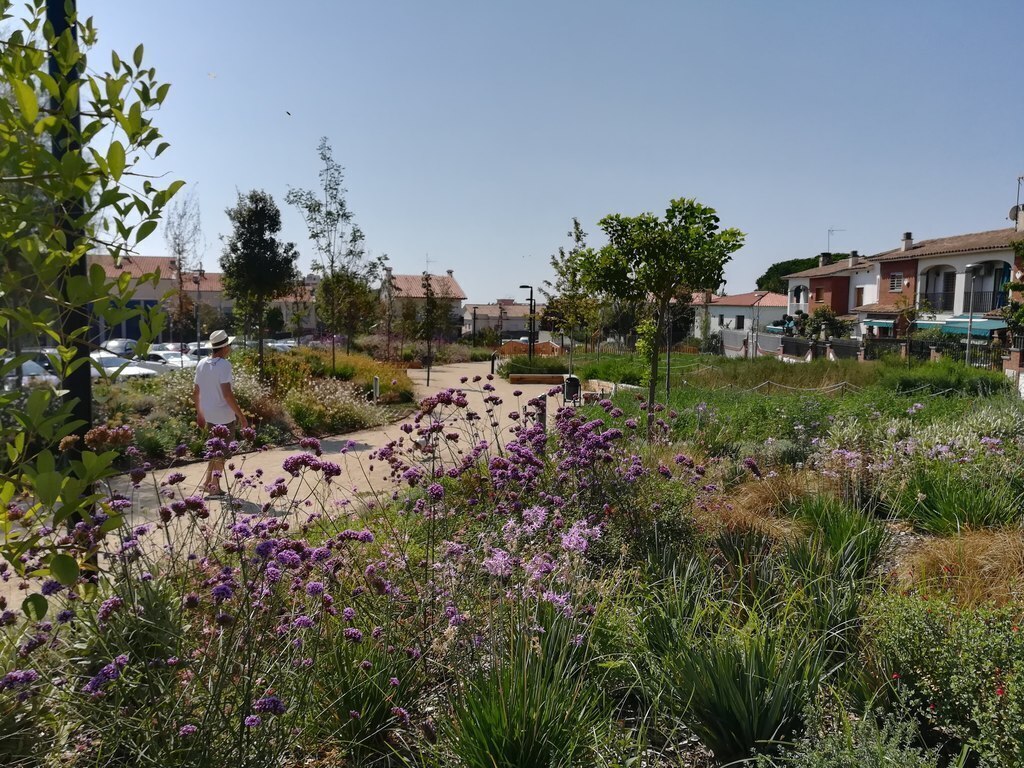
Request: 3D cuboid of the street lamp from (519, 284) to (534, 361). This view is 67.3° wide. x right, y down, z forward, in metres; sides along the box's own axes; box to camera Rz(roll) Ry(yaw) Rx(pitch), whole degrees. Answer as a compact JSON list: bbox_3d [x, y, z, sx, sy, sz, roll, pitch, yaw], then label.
[{"bbox_3d":[0.675,-2.572,35.798,0.650,4.087,0.250,1,6,0],"label":"street lamp"}]

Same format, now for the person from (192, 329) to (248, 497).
[{"bbox_3d":[-3.123,0.303,8.213,0.560,1.767,0.500,3,6,19],"label":"person"}]

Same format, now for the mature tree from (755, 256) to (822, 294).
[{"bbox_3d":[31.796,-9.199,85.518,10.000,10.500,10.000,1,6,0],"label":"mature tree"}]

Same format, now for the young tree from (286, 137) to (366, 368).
[{"bbox_3d":[-5.078,-3.345,21.167,2.200,6.752,2.100,1,6,0],"label":"young tree"}]

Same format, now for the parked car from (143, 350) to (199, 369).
[{"bbox_3d":[-16.621,-0.842,37.000,4.200,1.450,1.800,4,7,30],"label":"parked car"}]

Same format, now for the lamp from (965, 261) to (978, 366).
[{"bbox_3d":[18.689,-2.710,31.282,0.600,4.418,0.650,1,6,0],"label":"lamp"}]

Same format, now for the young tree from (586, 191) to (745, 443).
[{"bbox_3d":[2.818,-1.226,14.400,2.900,4.400,2.800,2,6,11],"label":"young tree"}]

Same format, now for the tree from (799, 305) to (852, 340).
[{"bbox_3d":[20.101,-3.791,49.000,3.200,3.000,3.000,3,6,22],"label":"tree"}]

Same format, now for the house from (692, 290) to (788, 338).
[{"bbox_3d":[25.544,-6.852,77.500,10.300,5.200,10.300,-1,6,-17],"label":"house"}]

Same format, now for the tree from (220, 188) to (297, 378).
[{"bbox_3d":[-6.483,-2.355,19.747,2.050,5.125,2.050,1,6,0],"label":"tree"}]

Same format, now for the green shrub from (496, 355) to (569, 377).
[{"bbox_3d":[0.986,-0.770,37.000,3.400,1.150,2.400,1,6,0],"label":"green shrub"}]

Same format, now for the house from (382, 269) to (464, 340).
[{"bbox_3d":[-9.026,-7.403,78.000,7.300,8.100,8.800,-1,6,-18],"label":"house"}]

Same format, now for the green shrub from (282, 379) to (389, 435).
[{"bbox_3d":[-3.534,0.410,15.400,2.000,0.930,1.700,0,6,-13],"label":"green shrub"}]

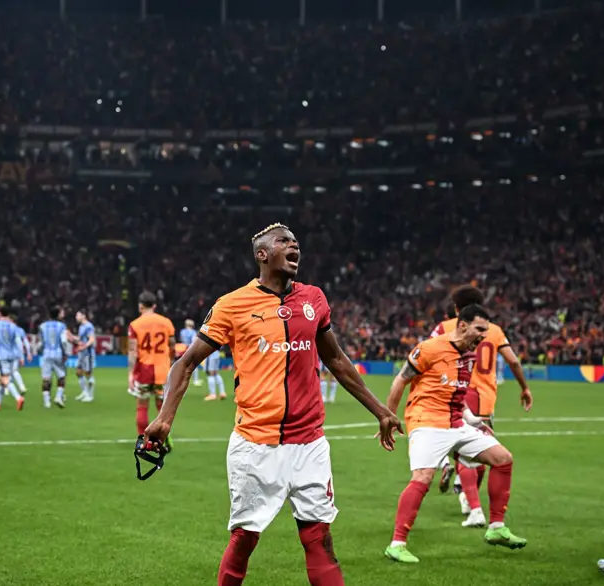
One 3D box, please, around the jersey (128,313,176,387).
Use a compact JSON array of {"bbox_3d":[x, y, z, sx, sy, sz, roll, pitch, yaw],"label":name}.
[{"bbox_3d":[-1.731,0.654,19.800,0.540,0.800,0.310,0,-1,-9],"label":"jersey"}]

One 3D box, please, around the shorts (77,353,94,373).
[{"bbox_3d":[-4.240,1.342,33.500,0.300,0.440,0.400,1,-1,-30],"label":"shorts"}]

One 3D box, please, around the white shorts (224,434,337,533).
[{"bbox_3d":[-0.083,0.732,6.900,0.430,0.460,0.300,0,-1,-15],"label":"white shorts"}]

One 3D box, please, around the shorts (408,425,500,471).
[{"bbox_3d":[0.976,0.957,10.950,0.420,0.380,0.440,-1,-2,44],"label":"shorts"}]

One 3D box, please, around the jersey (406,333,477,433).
[{"bbox_3d":[0.897,0.582,11.000,0.460,0.660,0.310,2,15,-45],"label":"jersey"}]

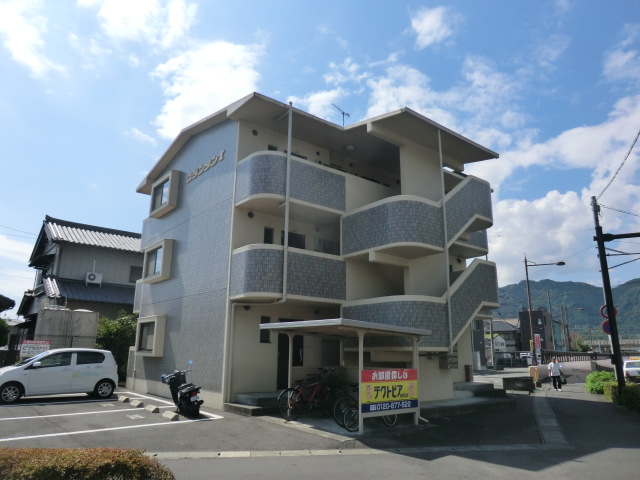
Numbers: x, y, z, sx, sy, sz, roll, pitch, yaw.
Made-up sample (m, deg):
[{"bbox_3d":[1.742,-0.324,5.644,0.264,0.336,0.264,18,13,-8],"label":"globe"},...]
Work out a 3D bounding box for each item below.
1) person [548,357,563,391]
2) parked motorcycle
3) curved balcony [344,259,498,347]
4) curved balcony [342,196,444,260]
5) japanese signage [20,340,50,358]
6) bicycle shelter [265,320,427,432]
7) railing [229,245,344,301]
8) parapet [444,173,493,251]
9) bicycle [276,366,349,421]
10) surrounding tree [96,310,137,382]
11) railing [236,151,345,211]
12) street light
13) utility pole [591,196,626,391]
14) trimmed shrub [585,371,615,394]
[{"bbox_3d":[11.508,6.561,21.812,0.500,1.620,0.360,-6,-15,26],"label":"person"},{"bbox_3d":[-3.383,3.666,10.985,0.700,1.220,1.750,12,-18,-38],"label":"parked motorcycle"},{"bbox_3d":[3.056,1.931,13.265,3.800,2.700,2.800,12,-18,-38],"label":"curved balcony"},{"bbox_3d":[1.993,-0.218,12.504,1.356,1.356,2.712,11,-17,-38],"label":"curved balcony"},{"bbox_3d":[-10.597,4.078,16.547,0.900,0.620,0.050,12,-18,-38],"label":"japanese signage"},{"bbox_3d":[0.494,3.048,10.248,2.750,2.160,3.100,12,-18,-38],"label":"bicycle shelter"},{"bbox_3d":[-0.849,1.063,12.597,2.895,1.346,1.508,11,-17,-38],"label":"railing"},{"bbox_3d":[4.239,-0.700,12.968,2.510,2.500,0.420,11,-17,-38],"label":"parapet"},{"bbox_3d":[-0.227,3.650,10.429,1.750,1.060,0.580,12,-18,-38],"label":"bicycle"},{"bbox_3d":[-8.760,4.664,19.280,1.900,3.100,1.800,12,-18,-38],"label":"surrounding tree"},{"bbox_3d":[-0.817,-1.533,13.207,2.895,1.356,1.508,11,-17,-38],"label":"railing"},{"bbox_3d":[14.708,4.839,28.485,2.350,7.841,0.350,-5,-14,24],"label":"street light"},{"bbox_3d":[11.484,2.124,17.729,0.330,8.122,0.330,11,-17,-38],"label":"utility pole"},{"bbox_3d":[11.596,5.870,18.480,1.000,0.920,1.000,-7,-15,30],"label":"trimmed shrub"}]

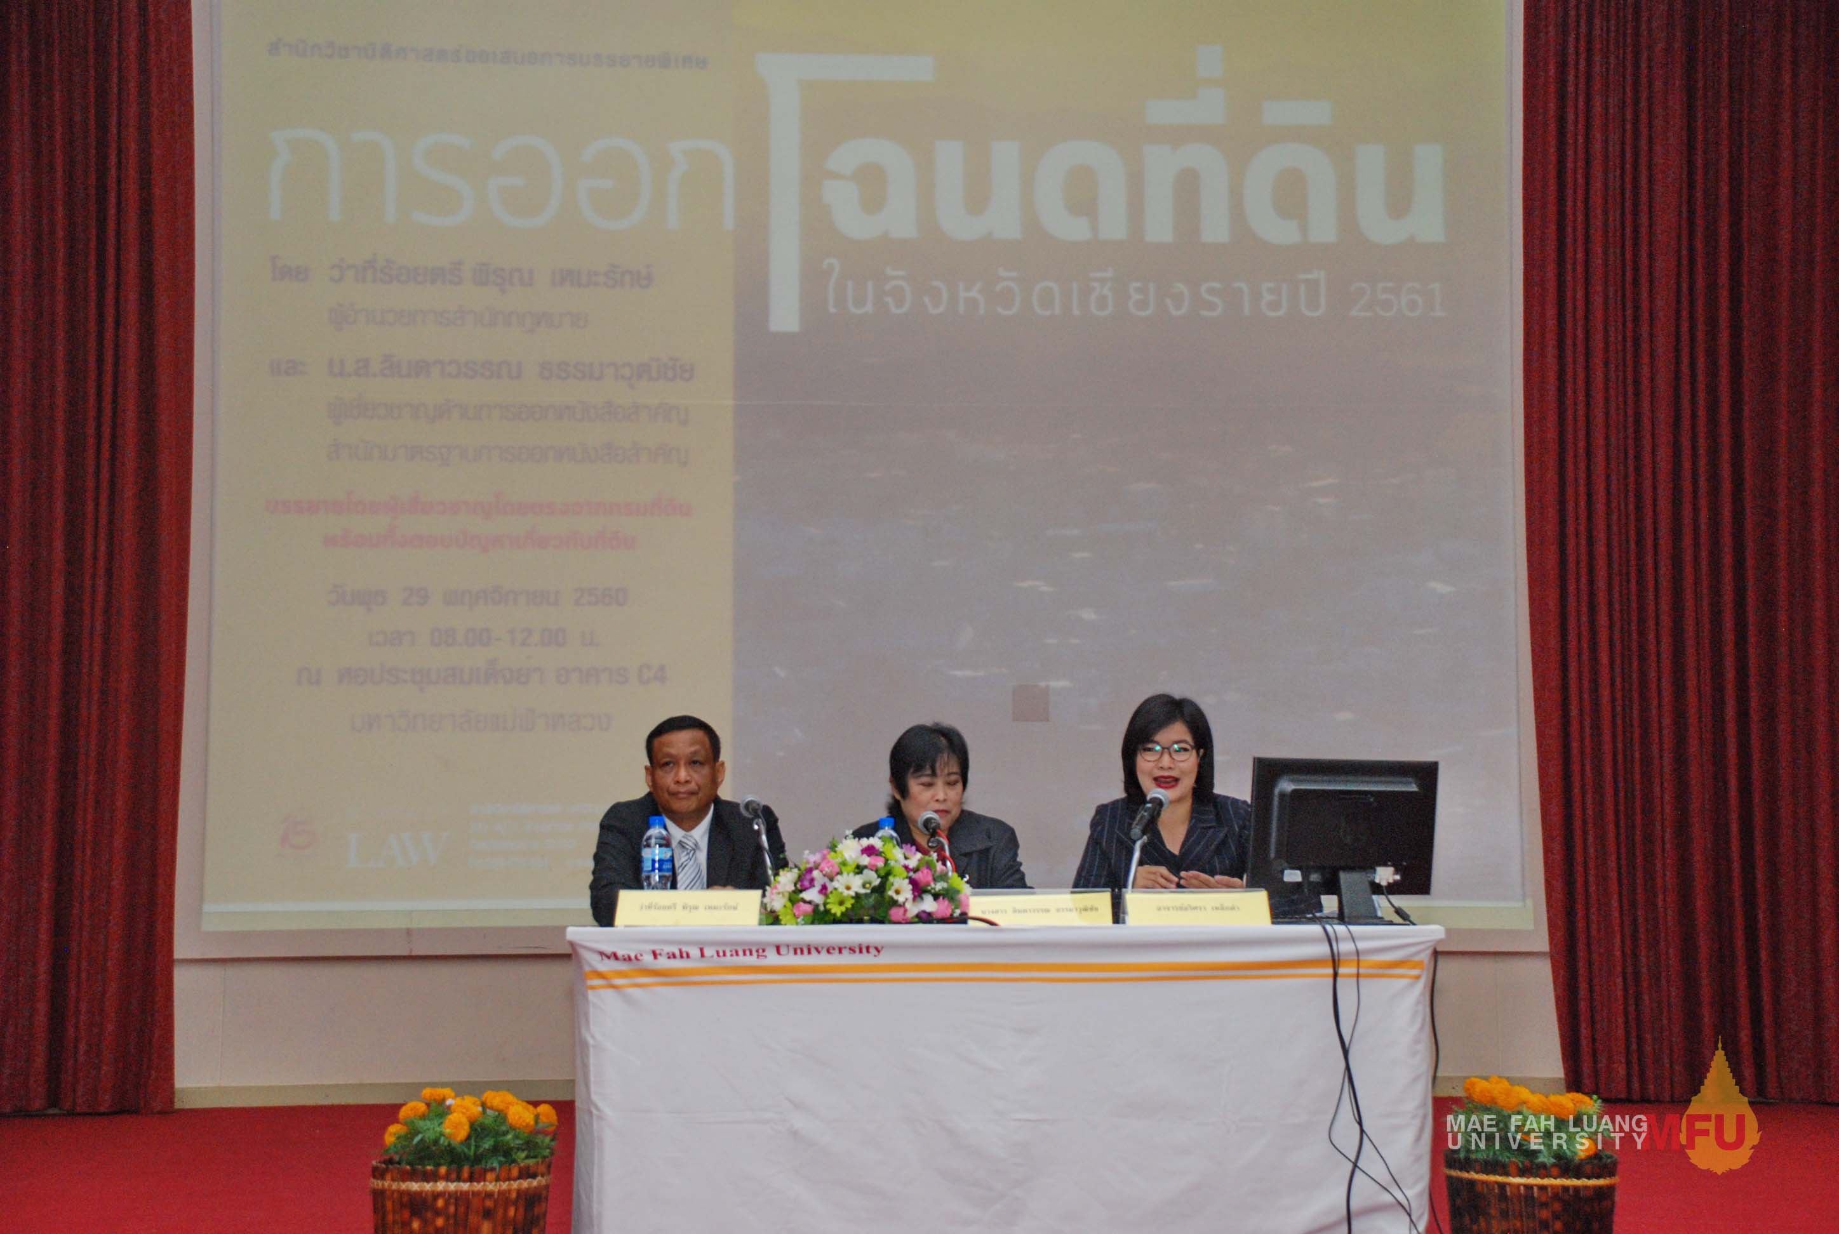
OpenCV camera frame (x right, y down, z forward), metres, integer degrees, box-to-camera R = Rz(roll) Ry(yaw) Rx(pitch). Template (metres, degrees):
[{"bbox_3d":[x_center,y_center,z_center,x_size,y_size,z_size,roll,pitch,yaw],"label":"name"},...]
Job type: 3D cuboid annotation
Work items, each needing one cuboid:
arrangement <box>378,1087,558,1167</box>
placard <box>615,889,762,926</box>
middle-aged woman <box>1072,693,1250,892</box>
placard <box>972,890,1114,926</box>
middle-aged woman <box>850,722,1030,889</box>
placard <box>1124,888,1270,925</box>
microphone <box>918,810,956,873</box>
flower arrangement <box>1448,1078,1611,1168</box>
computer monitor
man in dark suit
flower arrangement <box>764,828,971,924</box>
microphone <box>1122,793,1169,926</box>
[{"bbox_3d":[-0.888,1.002,6.637,0.350,0.170,0.330,0,-5,0],"label":"arrangement"},{"bbox_3d":[-0.495,0.622,7.224,0.310,0.078,0.065,0,-5,0],"label":"placard"},{"bbox_3d":[0.602,0.808,7.658,0.530,1.286,0.720,0,-5,0],"label":"middle-aged woman"},{"bbox_3d":[0.260,0.622,7.223,0.310,0.078,0.065,0,-5,0],"label":"placard"},{"bbox_3d":[0.045,0.846,7.675,0.470,1.220,0.720,0,-5,-6],"label":"middle-aged woman"},{"bbox_3d":[0.596,0.622,7.223,0.310,0.078,0.065,0,-5,0],"label":"placard"},{"bbox_3d":[0.065,0.556,7.480,0.150,0.260,0.190,1,-5,-10],"label":"microphone"},{"bbox_3d":[1.201,0.991,6.637,0.340,0.180,0.320,0,-5,0],"label":"flower arrangement"},{"bbox_3d":[0.930,0.492,7.436,0.450,0.371,0.190,2,-6,-23],"label":"computer monitor"},{"bbox_3d":[-0.526,0.841,7.706,0.500,1.240,0.750,0,-5,0],"label":"man in dark suit"},{"bbox_3d":[-0.114,0.567,7.359,0.450,0.210,0.300,0,-5,0],"label":"flower arrangement"},{"bbox_3d":[0.485,0.528,7.412,0.150,0.300,0.200,-2,-6,18],"label":"microphone"}]

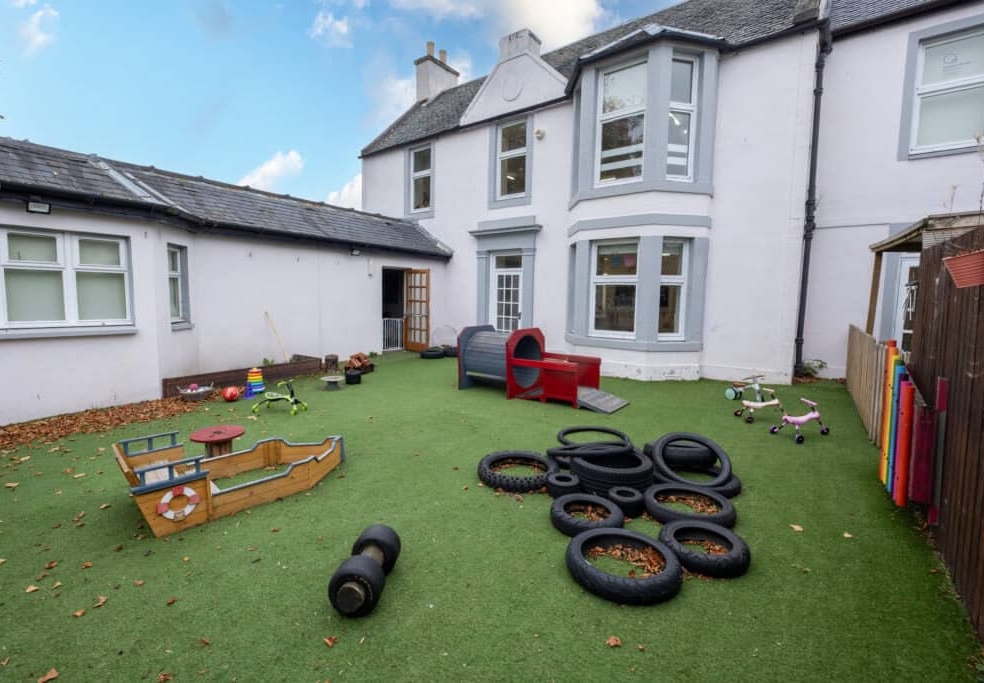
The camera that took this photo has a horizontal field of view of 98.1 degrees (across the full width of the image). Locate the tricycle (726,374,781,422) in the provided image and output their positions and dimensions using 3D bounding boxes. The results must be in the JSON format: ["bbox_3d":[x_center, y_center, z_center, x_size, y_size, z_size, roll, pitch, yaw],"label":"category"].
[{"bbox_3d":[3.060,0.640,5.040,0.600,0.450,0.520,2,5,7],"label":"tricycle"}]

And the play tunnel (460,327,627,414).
[{"bbox_3d":[0.708,0.286,5.951,2.240,0.920,0.950,5,7,38],"label":"play tunnel"}]

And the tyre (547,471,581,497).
[{"bbox_3d":[0.532,1.070,3.150,0.230,0.108,0.230,1,5,0],"label":"tyre"}]

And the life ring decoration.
[{"bbox_3d":[-1.870,0.968,2.550,0.030,0.215,0.215,6,7,42],"label":"life ring decoration"}]

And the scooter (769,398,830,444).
[{"bbox_3d":[3.300,0.810,4.460,0.590,0.380,0.390,0,5,-12],"label":"scooter"}]

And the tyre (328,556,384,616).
[{"bbox_3d":[-0.617,1.122,1.962,0.248,0.248,0.160,1,5,3],"label":"tyre"}]

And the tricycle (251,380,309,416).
[{"bbox_3d":[-2.560,0.667,5.180,0.580,0.370,0.370,2,5,13],"label":"tricycle"}]

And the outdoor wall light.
[{"bbox_3d":[-4.980,-1.475,4.700,0.070,0.130,0.180,5,7,37],"label":"outdoor wall light"}]

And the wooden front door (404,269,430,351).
[{"bbox_3d":[-1.850,-0.760,10.570,0.820,2.020,0.045,5,6,36],"label":"wooden front door"}]

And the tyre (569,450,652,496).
[{"bbox_3d":[0.942,1.010,3.375,0.615,0.190,0.615,1,5,0],"label":"tyre"}]

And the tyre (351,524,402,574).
[{"bbox_3d":[-0.604,1.088,2.236,0.248,0.248,0.160,1,5,3],"label":"tyre"}]

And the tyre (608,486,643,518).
[{"bbox_3d":[0.897,1.071,2.850,0.228,0.128,0.228,1,5,0],"label":"tyre"}]

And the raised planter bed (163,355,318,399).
[{"bbox_3d":[-4.055,0.518,6.934,0.750,0.260,2.432,4,7,32],"label":"raised planter bed"}]

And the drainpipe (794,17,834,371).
[{"bbox_3d":[5.277,-2.273,7.036,0.200,5.700,0.180,5,7,39],"label":"drainpipe"}]

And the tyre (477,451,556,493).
[{"bbox_3d":[0.206,1.040,3.437,0.635,0.105,0.635,1,5,0],"label":"tyre"}]

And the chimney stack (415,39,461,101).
[{"bbox_3d":[-2.065,-9.860,16.110,0.700,2.400,1.650,5,6,36],"label":"chimney stack"}]

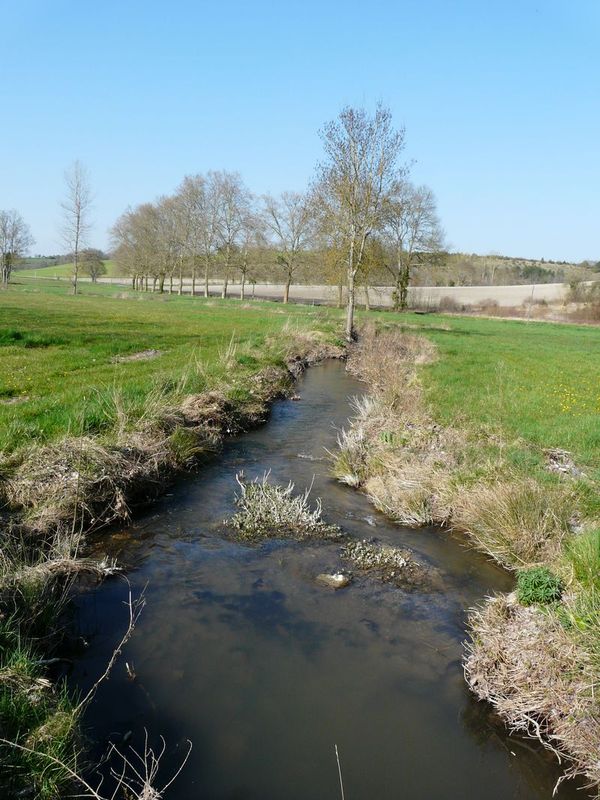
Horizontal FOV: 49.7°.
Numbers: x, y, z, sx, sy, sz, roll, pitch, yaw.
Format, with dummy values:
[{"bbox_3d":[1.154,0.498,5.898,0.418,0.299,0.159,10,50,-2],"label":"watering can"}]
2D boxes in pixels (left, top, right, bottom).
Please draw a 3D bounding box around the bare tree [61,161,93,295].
[{"bbox_3d":[-25.278,-19.418,73.376,3.152,14.723,3.152,1,11,0],"label":"bare tree"}]

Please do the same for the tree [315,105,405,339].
[{"bbox_3d":[2.557,-7.660,28.373,3.790,9.925,3.790,1,11,0],"label":"tree"}]

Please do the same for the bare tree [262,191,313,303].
[{"bbox_3d":[-1.109,-13.312,56.441,4.316,9.516,4.316,1,11,0],"label":"bare tree"}]

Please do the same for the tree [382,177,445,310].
[{"bbox_3d":[8.186,-11.209,46.993,4.268,9.050,4.268,1,11,0],"label":"tree"}]

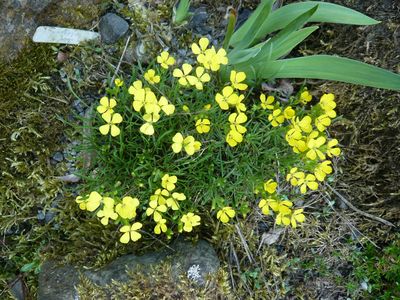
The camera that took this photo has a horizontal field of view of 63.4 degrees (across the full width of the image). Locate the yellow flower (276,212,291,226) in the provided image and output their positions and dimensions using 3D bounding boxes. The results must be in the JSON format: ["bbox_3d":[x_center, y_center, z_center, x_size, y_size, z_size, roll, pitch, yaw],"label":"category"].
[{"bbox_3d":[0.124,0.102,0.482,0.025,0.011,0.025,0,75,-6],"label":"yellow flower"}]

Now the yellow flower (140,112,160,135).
[{"bbox_3d":[-0.070,-0.036,0.461,0.027,0.014,0.035,0,75,0],"label":"yellow flower"}]

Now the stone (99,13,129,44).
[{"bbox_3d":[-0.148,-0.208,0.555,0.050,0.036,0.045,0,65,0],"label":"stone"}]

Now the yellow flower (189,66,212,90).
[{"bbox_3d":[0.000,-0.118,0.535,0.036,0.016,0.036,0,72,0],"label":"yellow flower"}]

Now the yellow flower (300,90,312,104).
[{"bbox_3d":[0.153,-0.075,0.465,0.018,0.014,0.021,0,82,10],"label":"yellow flower"}]

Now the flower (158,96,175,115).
[{"bbox_3d":[-0.050,-0.065,0.474,0.028,0.013,0.028,0,75,-9],"label":"flower"}]

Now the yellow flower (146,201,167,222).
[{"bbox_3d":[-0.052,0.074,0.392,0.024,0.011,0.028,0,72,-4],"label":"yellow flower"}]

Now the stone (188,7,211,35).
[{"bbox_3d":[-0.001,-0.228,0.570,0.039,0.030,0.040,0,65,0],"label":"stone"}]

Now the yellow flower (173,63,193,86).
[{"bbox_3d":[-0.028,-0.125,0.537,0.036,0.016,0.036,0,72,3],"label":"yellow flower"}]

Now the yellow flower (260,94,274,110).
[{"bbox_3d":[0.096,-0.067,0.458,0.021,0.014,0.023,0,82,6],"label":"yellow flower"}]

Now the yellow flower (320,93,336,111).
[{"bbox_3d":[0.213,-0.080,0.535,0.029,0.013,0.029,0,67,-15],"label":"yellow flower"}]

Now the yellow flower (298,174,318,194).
[{"bbox_3d":[0.146,0.046,0.435,0.027,0.012,0.024,0,67,-6],"label":"yellow flower"}]

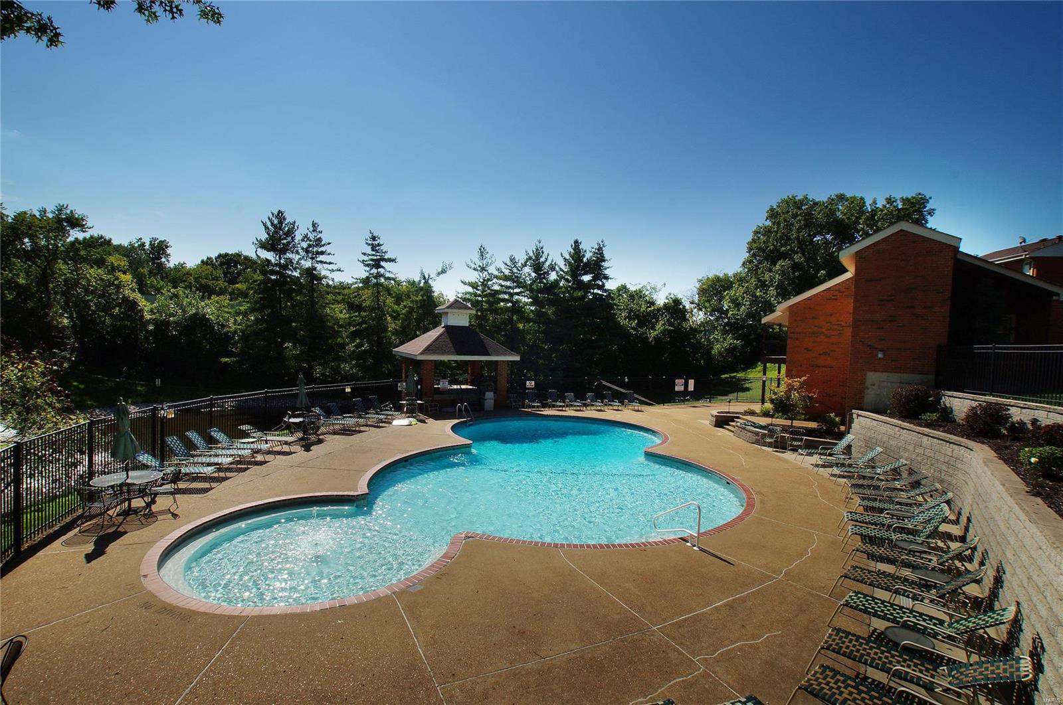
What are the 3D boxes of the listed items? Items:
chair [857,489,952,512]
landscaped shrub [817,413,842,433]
[{"bbox_3d":[8.805,3.697,11.310,1.884,0.932,0.660,3,2,33],"label":"chair"},{"bbox_3d":[11.815,2.781,18.700,0.900,0.856,0.850,3,3,33],"label":"landscaped shrub"}]

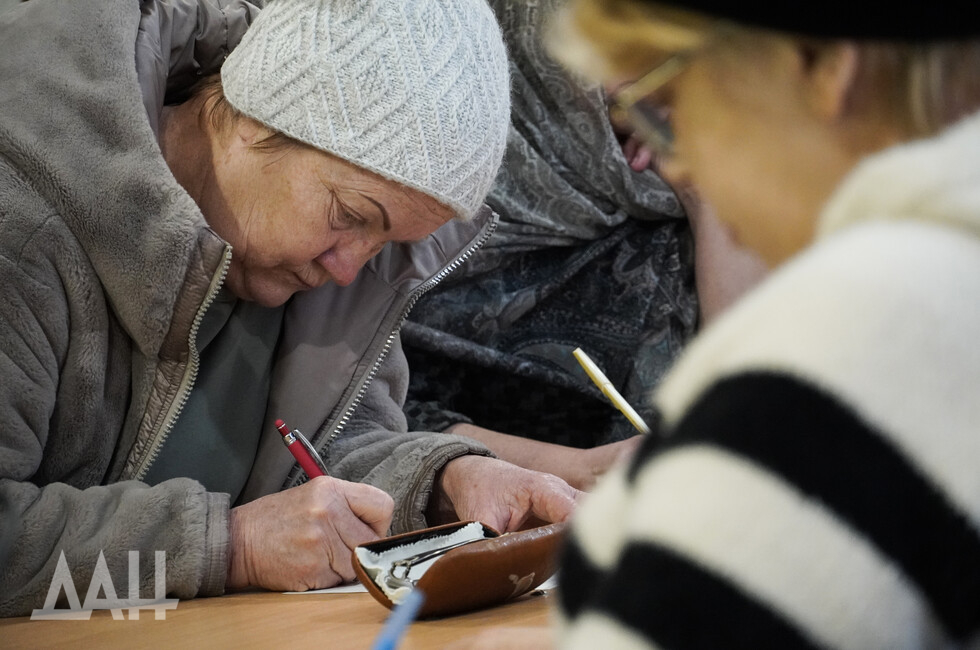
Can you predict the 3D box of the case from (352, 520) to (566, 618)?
[{"bbox_3d":[-0.014,0.181,3.570,0.093,0.055,0.162,8,11,44],"label":"case"}]

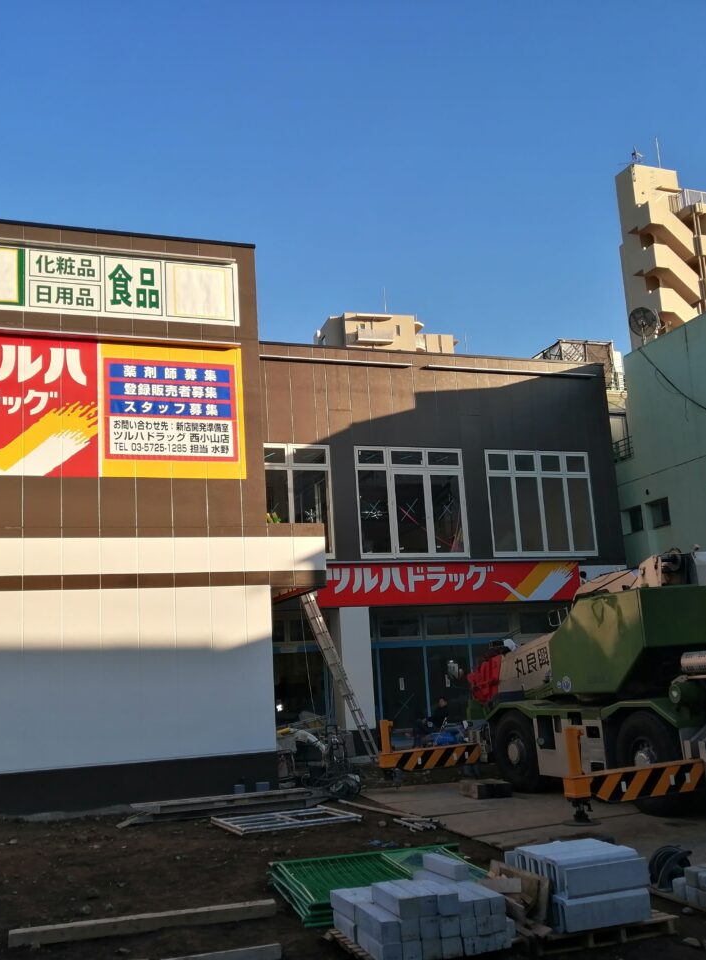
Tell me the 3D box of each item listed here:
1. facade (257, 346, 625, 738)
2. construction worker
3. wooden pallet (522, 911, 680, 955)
[{"bbox_3d":[0.835,2.158,27.129,10.450,9.450,7.000,1,-11,-21],"label":"facade"},{"bbox_3d":[1.588,4.967,20.200,0.750,1.180,0.520,6,-14,-40],"label":"construction worker"},{"bbox_3d":[1.466,2.991,6.802,1.010,0.130,1.000,1,-11,-21],"label":"wooden pallet"}]

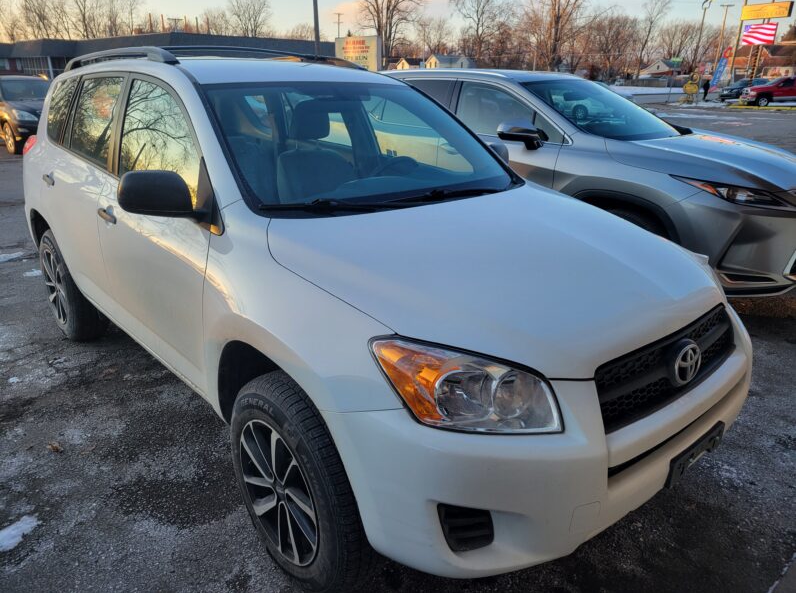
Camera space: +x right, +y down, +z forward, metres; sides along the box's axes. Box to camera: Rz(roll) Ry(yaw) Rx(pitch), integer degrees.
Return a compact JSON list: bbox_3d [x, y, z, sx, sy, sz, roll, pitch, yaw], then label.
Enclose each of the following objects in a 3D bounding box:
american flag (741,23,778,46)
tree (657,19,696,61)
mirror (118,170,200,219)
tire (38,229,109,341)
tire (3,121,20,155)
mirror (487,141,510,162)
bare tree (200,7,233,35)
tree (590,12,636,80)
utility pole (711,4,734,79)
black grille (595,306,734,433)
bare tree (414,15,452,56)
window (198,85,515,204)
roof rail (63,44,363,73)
[{"bbox_3d":[27.071,-19.521,44.557,0.220,1.407,2.430,-13,24,-31],"label":"american flag"},{"bbox_3d":[66.586,-57.644,142.438,9.053,14.768,9.053,9,22,22],"label":"tree"},{"bbox_3d":[-0.819,-0.349,2.030,0.230,0.160,0.125,-16,25,-39],"label":"mirror"},{"bbox_3d":[-2.081,-0.076,3.817,0.225,0.715,0.715,-16,25,-39],"label":"tire"},{"bbox_3d":[-8.540,-3.528,13.260,0.700,0.700,0.230,13,24,32],"label":"tire"},{"bbox_3d":[0.516,-0.730,3.180,0.240,0.180,0.150,-16,25,-39],"label":"mirror"},{"bbox_3d":[-22.422,-31.172,75.916,4.300,10.220,4.300,0,20,0],"label":"bare tree"},{"bbox_3d":[44.176,-50.077,122.565,9.430,14.038,9.430,7,21,17],"label":"tree"},{"bbox_3d":[40.890,-31.392,76.196,1.900,10.401,0.350,0,20,0],"label":"utility pole"},{"bbox_3d":[0.806,0.181,1.705,0.790,0.170,0.130,-16,25,-39],"label":"black grille"},{"bbox_3d":[6.432,-45.186,111.094,7.100,13.110,7.100,0,20,0],"label":"bare tree"},{"bbox_3d":[-0.124,-0.674,2.529,1.360,0.120,0.820,-16,58,-39],"label":"window"},{"bbox_3d":[-1.119,-1.367,3.486,1.120,0.130,1.750,-16,25,-39],"label":"roof rail"}]

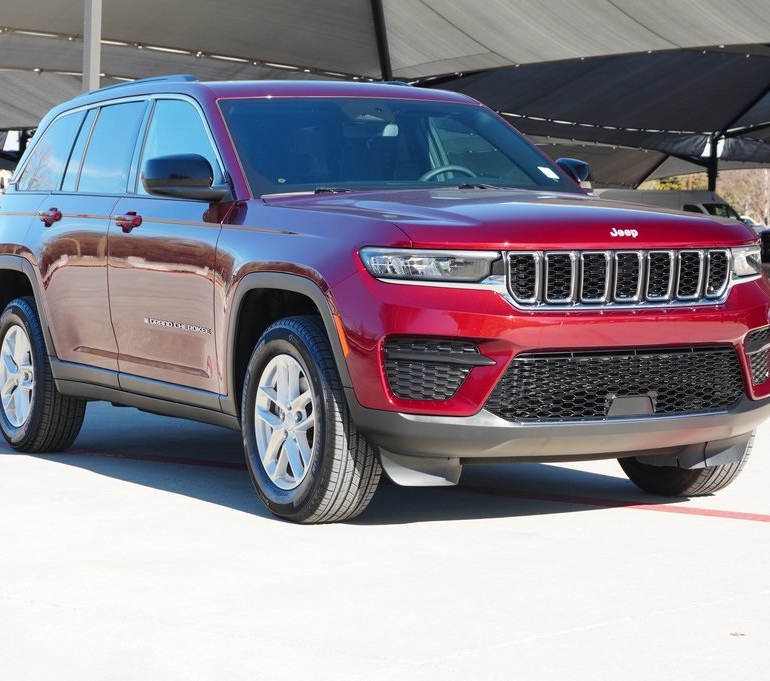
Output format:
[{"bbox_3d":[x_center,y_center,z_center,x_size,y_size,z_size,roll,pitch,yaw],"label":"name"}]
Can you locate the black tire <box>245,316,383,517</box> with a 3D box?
[{"bbox_3d":[-0.276,0.293,7.634,0.265,0.765,0.765,-2,3,-29],"label":"black tire"}]

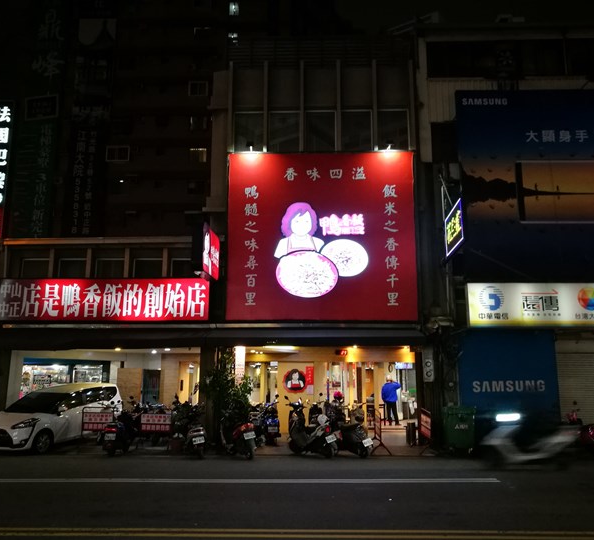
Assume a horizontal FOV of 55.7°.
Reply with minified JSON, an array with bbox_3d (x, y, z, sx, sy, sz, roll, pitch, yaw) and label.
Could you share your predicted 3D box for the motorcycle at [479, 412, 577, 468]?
[{"bbox_3d":[4.420,3.244,10.877,1.780,1.100,0.680,0,-11,1],"label":"motorcycle"}]

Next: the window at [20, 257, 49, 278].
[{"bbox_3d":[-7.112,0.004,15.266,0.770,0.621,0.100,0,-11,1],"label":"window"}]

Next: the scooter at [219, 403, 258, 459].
[{"bbox_3d":[-1.243,3.548,12.466,0.680,1.130,1.770,6,-13,-28],"label":"scooter"}]

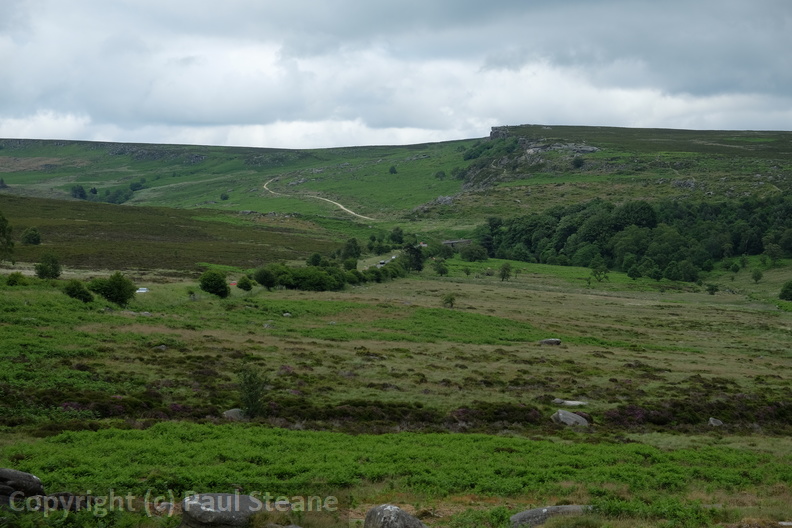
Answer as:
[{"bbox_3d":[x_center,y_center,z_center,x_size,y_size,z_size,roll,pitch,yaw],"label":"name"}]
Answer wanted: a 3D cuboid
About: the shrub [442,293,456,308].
[{"bbox_3d":[8.204,5.597,280.000,2.147,2.454,2.040,0,2,0],"label":"shrub"}]

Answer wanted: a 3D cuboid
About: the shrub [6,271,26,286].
[{"bbox_3d":[-70.667,2.700,340.000,3.724,2.979,3.538,0,2,0],"label":"shrub"}]

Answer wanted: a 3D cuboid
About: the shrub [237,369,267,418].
[{"bbox_3d":[-5.931,5.390,76.000,1.249,2.081,1.186,0,2,0],"label":"shrub"}]

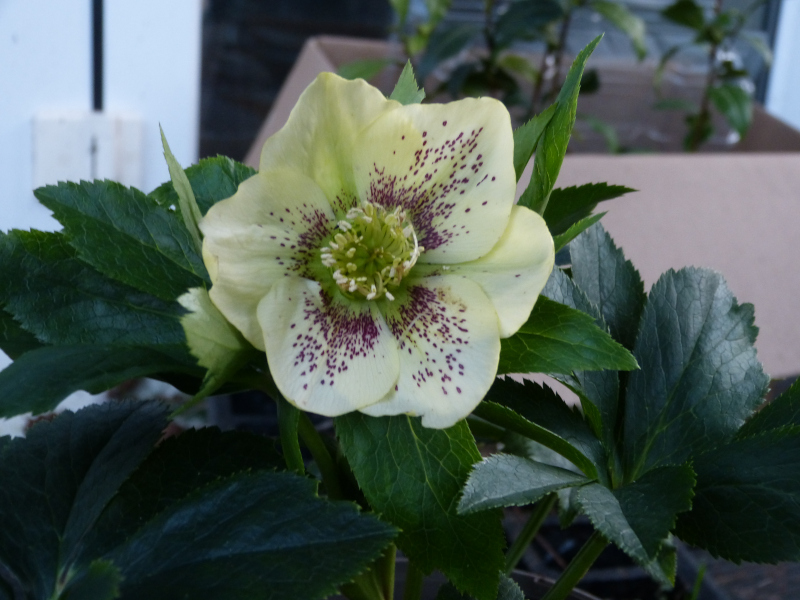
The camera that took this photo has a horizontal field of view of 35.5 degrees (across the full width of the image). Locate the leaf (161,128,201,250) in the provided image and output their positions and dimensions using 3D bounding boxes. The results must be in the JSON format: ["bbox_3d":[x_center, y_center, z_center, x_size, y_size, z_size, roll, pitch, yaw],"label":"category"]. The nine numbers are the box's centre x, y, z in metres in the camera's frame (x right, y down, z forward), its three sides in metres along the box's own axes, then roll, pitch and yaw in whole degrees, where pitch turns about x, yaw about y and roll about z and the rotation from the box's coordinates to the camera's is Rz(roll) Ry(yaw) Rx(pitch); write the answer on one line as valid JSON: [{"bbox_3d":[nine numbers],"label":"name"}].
[{"bbox_3d":[-0.049,-0.024,0.281,0.006,0.033,0.012,-13,15,18],"label":"leaf"}]

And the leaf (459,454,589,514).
[{"bbox_3d":[0.030,0.043,0.287,0.043,0.010,0.017,-5,40,-36],"label":"leaf"}]

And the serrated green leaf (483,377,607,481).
[{"bbox_3d":[0.036,0.029,0.304,0.041,0.009,0.018,40,49,3],"label":"serrated green leaf"}]

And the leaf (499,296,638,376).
[{"bbox_3d":[0.034,0.009,0.291,0.044,0.009,0.021,11,43,17],"label":"leaf"}]

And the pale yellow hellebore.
[{"bbox_3d":[-0.005,-0.011,0.276,0.076,0.076,0.030,4,1,-1],"label":"pale yellow hellebore"}]

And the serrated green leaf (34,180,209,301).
[{"bbox_3d":[-0.066,-0.014,0.305,0.053,0.009,0.025,28,45,0],"label":"serrated green leaf"}]

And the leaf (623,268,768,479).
[{"bbox_3d":[0.075,0.017,0.316,0.032,0.011,0.067,21,64,18],"label":"leaf"}]

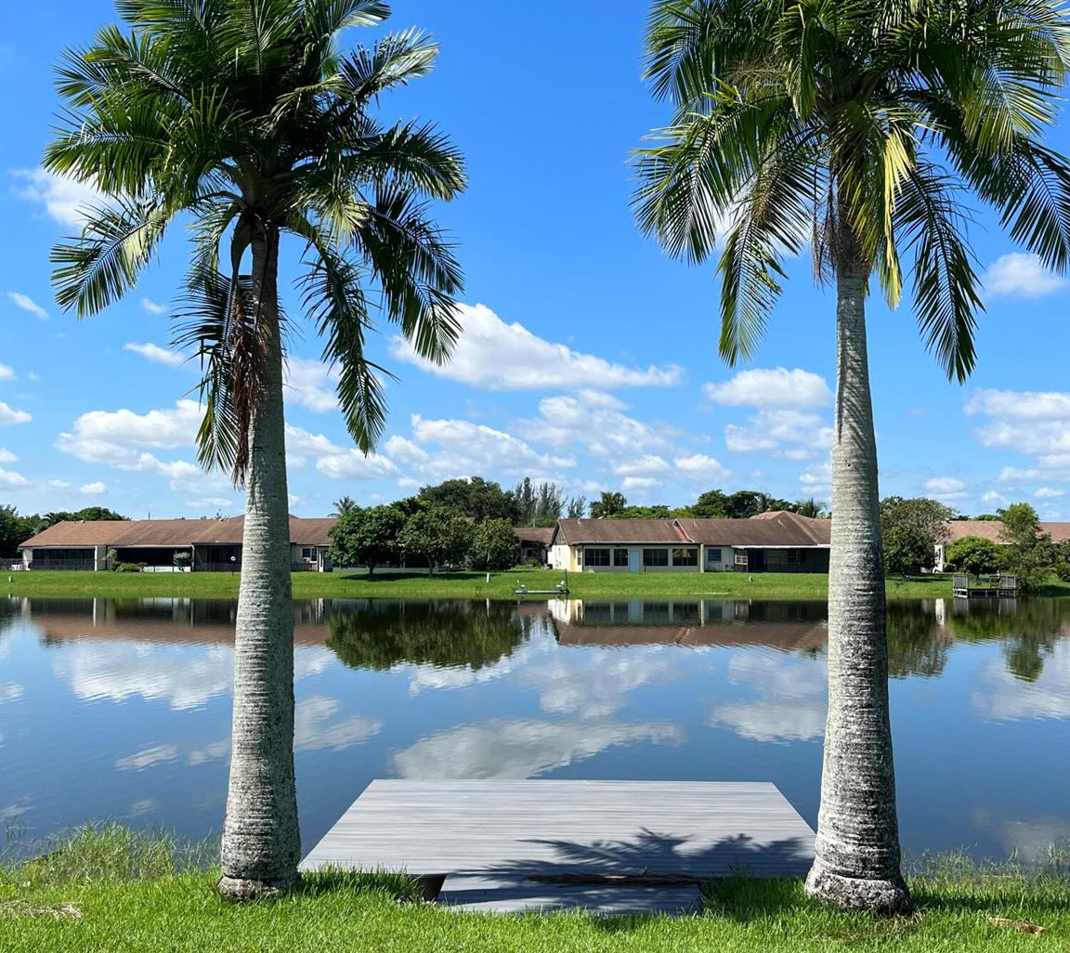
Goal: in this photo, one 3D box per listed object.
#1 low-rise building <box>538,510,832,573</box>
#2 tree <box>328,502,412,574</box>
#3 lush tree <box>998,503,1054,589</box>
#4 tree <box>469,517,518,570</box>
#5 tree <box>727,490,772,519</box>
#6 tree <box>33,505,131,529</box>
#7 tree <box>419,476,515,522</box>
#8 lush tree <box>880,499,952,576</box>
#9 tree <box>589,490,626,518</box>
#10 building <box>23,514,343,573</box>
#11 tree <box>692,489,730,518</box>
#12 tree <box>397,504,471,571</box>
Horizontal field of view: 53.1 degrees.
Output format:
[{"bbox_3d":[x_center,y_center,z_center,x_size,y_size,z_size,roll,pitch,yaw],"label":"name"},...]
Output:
[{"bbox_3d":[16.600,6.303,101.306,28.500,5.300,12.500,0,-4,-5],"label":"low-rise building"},{"bbox_3d":[-13.483,5.259,86.844,6.610,5.930,6.400,0,-4,0],"label":"tree"},{"bbox_3d":[38.408,5.415,83.827,4.500,6.740,4.300,0,-4,0],"label":"lush tree"},{"bbox_3d":[-3.379,5.749,88.815,4.070,4.670,4.100,0,-4,0],"label":"tree"},{"bbox_3d":[33.012,7.614,164.872,7.500,11.300,7.500,0,-4,0],"label":"tree"},{"bbox_3d":[-61.076,7.850,144.806,12.000,8.020,10.500,0,-4,0],"label":"tree"},{"bbox_3d":[-8.970,5.963,144.938,13.200,11.800,12.000,0,-4,0],"label":"tree"},{"bbox_3d":[33.244,5.220,93.865,7.200,6.930,6.800,0,-4,0],"label":"lush tree"},{"bbox_3d":[10.023,7.007,145.863,5.010,9.950,5.000,0,-4,0],"label":"tree"},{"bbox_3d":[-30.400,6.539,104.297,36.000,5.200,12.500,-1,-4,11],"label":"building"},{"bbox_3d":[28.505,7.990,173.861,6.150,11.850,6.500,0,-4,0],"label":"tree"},{"bbox_3d":[-8.101,5.388,87.837,6.040,5.770,5.900,0,-4,0],"label":"tree"}]

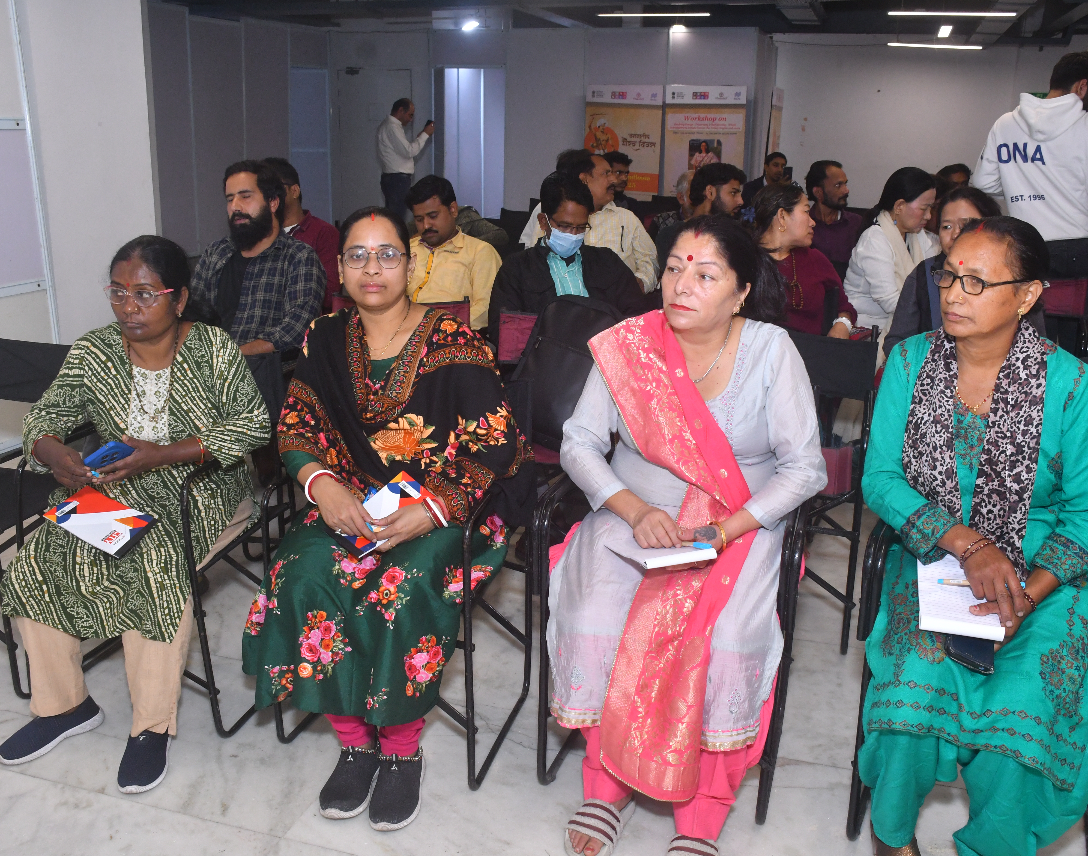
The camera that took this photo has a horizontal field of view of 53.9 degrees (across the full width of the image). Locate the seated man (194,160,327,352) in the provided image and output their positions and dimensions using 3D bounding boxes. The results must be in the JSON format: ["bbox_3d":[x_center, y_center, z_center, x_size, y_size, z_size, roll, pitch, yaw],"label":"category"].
[{"bbox_3d":[-0.927,-0.191,3.371,0.530,1.270,0.740,6,17,16],"label":"seated man"}]

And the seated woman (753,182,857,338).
[{"bbox_3d":[0.834,-0.223,3.717,0.520,1.200,0.720,2,16,4],"label":"seated woman"}]

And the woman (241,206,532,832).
[{"bbox_3d":[-0.323,0.147,2.310,0.570,1.220,0.670,3,16,7],"label":"woman"}]

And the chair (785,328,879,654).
[{"bbox_3d":[0.678,0.135,3.108,0.500,0.840,0.470,6,17,16],"label":"chair"}]

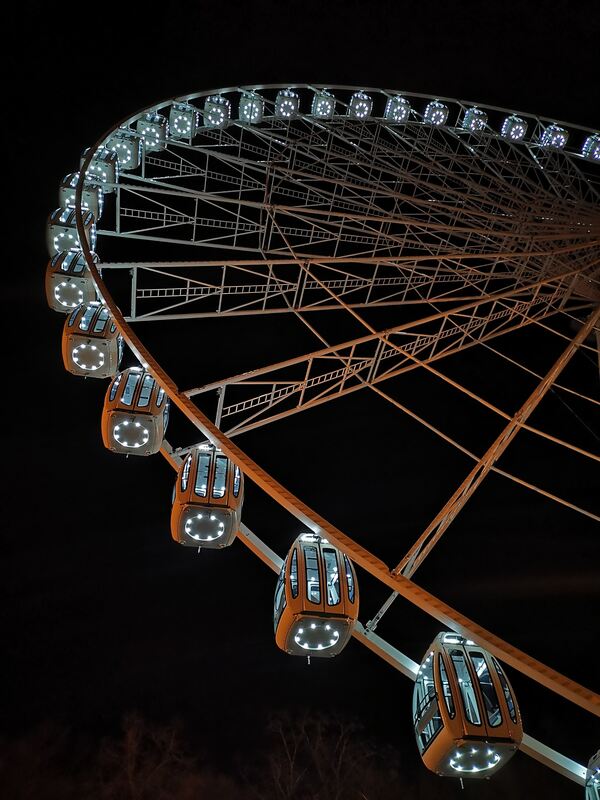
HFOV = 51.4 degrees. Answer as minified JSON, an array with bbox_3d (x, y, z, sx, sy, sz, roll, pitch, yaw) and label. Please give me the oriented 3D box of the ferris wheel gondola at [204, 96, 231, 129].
[{"bbox_3d":[-5.951,-20.745,44.906,1.845,2.430,1.665,8,-52,-8],"label":"ferris wheel gondola"}]

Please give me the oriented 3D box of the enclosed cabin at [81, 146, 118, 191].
[{"bbox_3d":[-10.523,-12.311,33.231,1.760,2.430,1.750,8,-52,-7],"label":"enclosed cabin"}]

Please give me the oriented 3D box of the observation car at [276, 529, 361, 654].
[{"bbox_3d":[0.344,4.595,15.081,1.845,2.430,1.665,8,-52,-8],"label":"observation car"}]

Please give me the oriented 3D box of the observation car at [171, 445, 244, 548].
[{"bbox_3d":[-2.481,2.561,17.024,1.760,2.430,1.750,8,-52,-7],"label":"observation car"}]

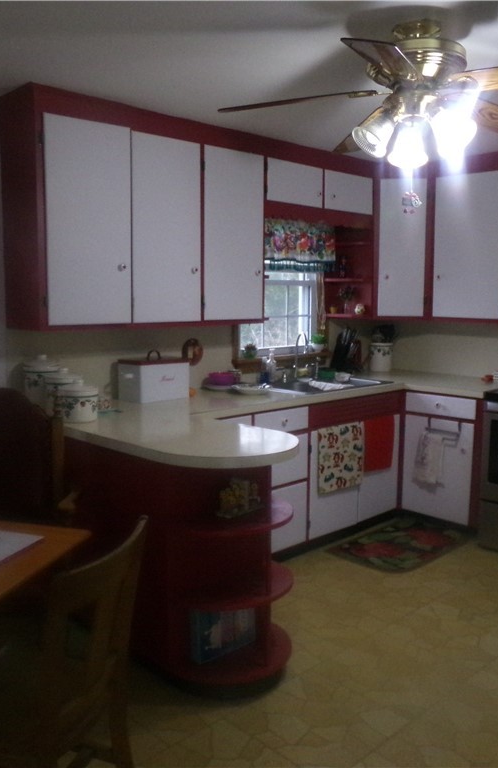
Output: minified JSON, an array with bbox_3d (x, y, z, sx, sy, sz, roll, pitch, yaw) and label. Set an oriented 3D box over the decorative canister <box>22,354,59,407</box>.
[{"bbox_3d":[-0.958,0.001,3.265,0.165,0.268,0.165,-7,10,-44],"label":"decorative canister"}]

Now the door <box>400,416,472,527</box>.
[{"bbox_3d":[1.165,0.520,4.382,0.025,0.621,0.476,-6,10,-44],"label":"door"}]

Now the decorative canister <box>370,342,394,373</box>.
[{"bbox_3d":[0.986,-0.190,5.186,0.158,0.204,0.158,-6,10,-44],"label":"decorative canister"}]

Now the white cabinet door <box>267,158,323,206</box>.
[{"bbox_3d":[0.263,-1.147,4.076,0.471,0.231,0.025,-6,10,-44],"label":"white cabinet door"}]

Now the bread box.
[{"bbox_3d":[-0.490,-0.042,3.696,0.300,0.250,0.170,-6,9,-39],"label":"bread box"}]

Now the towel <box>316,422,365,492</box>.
[{"bbox_3d":[0.531,0.433,4.095,0.418,0.393,0.029,-6,10,-44],"label":"towel"}]

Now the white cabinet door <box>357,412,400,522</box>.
[{"bbox_3d":[0.782,0.504,4.302,0.421,0.606,0.020,-7,10,-44],"label":"white cabinet door"}]

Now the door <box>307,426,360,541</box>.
[{"bbox_3d":[0.477,0.540,4.003,0.437,0.615,0.020,-7,10,-44],"label":"door"}]

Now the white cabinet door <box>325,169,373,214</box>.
[{"bbox_3d":[0.620,-1.186,4.418,0.472,0.231,0.025,-6,10,-44],"label":"white cabinet door"}]

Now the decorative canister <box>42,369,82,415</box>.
[{"bbox_3d":[-0.839,0.038,3.183,0.165,0.218,0.165,-7,10,-44],"label":"decorative canister"}]

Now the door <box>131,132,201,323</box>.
[{"bbox_3d":[-0.402,-0.747,3.480,0.417,0.886,0.025,-6,10,-44],"label":"door"}]

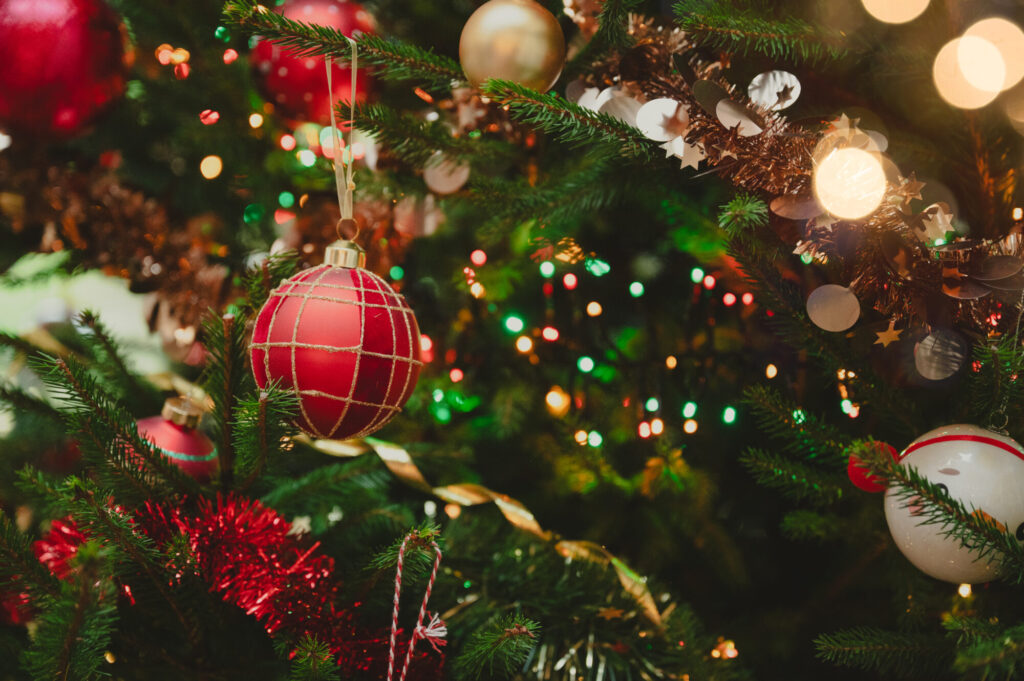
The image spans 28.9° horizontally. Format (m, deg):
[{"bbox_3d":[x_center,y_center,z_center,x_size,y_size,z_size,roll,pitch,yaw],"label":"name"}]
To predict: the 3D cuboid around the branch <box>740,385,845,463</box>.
[{"bbox_3d":[0.156,0.046,1.100,0.072,0.030,0.034,33,-9,-14],"label":"branch"}]

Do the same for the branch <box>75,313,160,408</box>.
[{"bbox_3d":[-0.208,0.011,1.050,0.045,0.053,0.038,1,2,12],"label":"branch"}]

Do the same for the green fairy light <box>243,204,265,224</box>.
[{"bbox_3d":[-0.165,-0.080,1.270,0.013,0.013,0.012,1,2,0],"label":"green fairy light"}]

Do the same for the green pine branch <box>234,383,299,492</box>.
[{"bbox_3d":[-0.112,0.044,0.910,0.030,0.048,0.030,1,2,0],"label":"green pine branch"}]

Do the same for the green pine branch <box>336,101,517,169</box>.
[{"bbox_3d":[-0.045,-0.108,1.040,0.095,0.031,0.045,14,0,-15],"label":"green pine branch"}]

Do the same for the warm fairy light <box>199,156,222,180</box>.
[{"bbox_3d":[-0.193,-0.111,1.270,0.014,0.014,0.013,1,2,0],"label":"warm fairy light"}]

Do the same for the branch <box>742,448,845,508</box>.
[{"bbox_3d":[0.144,0.070,1.020,0.056,0.025,0.034,14,0,-15],"label":"branch"}]

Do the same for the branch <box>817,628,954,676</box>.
[{"bbox_3d":[0.196,0.164,1.050,0.074,0.031,0.034,6,-2,-17],"label":"branch"}]

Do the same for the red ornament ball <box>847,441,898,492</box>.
[{"bbox_3d":[0.179,0.063,0.990,0.026,0.026,0.024,0,0,0],"label":"red ornament ball"}]

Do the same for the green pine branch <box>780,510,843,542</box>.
[{"bbox_3d":[0.173,0.107,1.150,0.040,0.019,0.026,7,-4,-37],"label":"green pine branch"}]

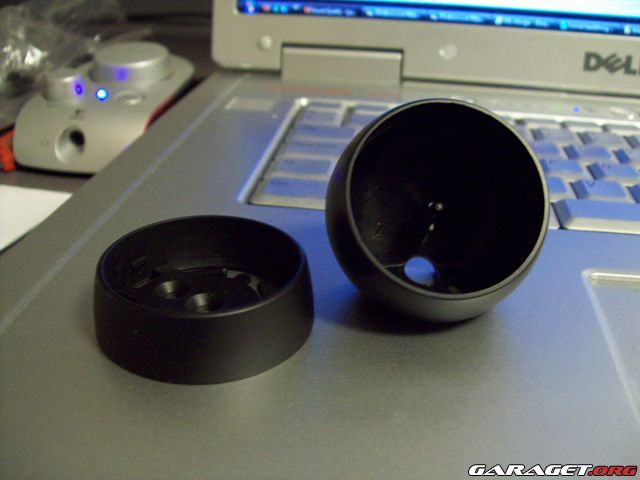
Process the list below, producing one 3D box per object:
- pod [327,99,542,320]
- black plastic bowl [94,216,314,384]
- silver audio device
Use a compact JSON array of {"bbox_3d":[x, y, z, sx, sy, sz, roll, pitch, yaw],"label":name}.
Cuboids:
[{"bbox_3d":[0.027,-0.006,0.160,0.051,0.051,0.037,2,-10,-2],"label":"pod"},{"bbox_3d":[-0.027,0.011,0.155,0.051,0.015,0.051,2,28,-1],"label":"black plastic bowl"},{"bbox_3d":[-0.109,-0.075,0.350,0.060,0.037,0.124,7,29,7],"label":"silver audio device"}]

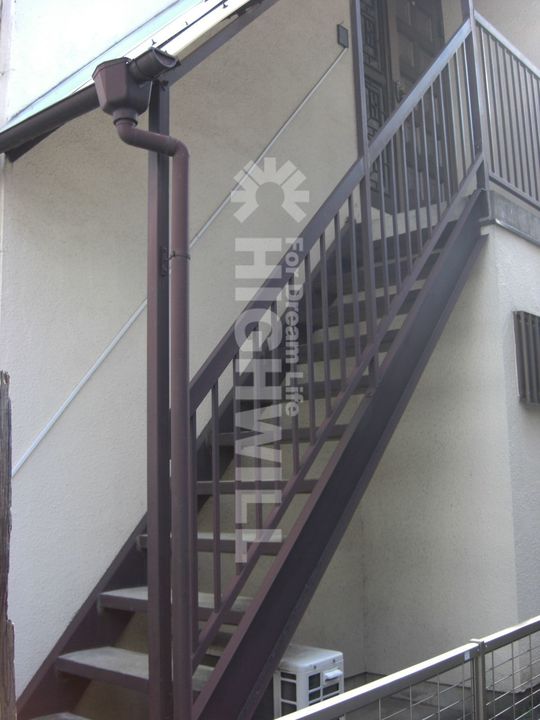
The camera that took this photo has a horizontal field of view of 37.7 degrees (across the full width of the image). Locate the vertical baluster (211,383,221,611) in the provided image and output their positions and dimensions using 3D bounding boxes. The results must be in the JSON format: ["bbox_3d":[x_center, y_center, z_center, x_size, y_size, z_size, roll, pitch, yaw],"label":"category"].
[{"bbox_3d":[-0.185,0.470,2.712,0.018,0.766,0.018,-9,-12,42],"label":"vertical baluster"}]

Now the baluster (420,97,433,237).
[{"bbox_3d":[0.817,-1.009,4.105,0.018,0.766,0.018,-9,-12,42],"label":"baluster"}]

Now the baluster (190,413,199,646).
[{"bbox_3d":[-0.249,0.563,2.616,0.017,0.757,0.017,-10,-12,42],"label":"baluster"}]

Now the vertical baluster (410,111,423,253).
[{"bbox_3d":[0.749,-0.908,4.008,0.018,0.766,0.018,-9,-12,42],"label":"vertical baluster"}]

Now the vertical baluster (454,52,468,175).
[{"bbox_3d":[1.089,-1.409,4.496,0.018,0.766,0.018,-9,-12,42],"label":"vertical baluster"}]

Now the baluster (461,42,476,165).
[{"bbox_3d":[1.145,-1.501,4.535,0.017,0.757,0.017,-10,-12,42],"label":"baluster"}]

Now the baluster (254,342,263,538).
[{"bbox_3d":[-0.041,0.254,2.722,0.016,0.680,0.016,-9,-11,40],"label":"baluster"}]

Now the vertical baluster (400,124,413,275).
[{"bbox_3d":[0.676,-0.806,3.890,0.017,0.757,0.017,-10,-12,42],"label":"vertical baluster"}]

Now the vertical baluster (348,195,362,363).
[{"bbox_3d":[0.373,-0.358,3.473,0.017,0.757,0.017,-10,-12,42],"label":"vertical baluster"}]

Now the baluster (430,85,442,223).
[{"bbox_3d":[0.877,-1.104,4.167,0.017,0.757,0.017,-10,-12,42],"label":"baluster"}]

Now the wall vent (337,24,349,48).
[{"bbox_3d":[0.491,-2.171,5.325,0.028,0.130,0.087,-10,-12,42],"label":"wall vent"}]

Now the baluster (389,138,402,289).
[{"bbox_3d":[0.612,-0.705,3.814,0.018,0.766,0.018,-9,-12,42],"label":"baluster"}]

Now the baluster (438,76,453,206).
[{"bbox_3d":[0.953,-1.210,4.300,0.018,0.766,0.018,-9,-12,42],"label":"baluster"}]

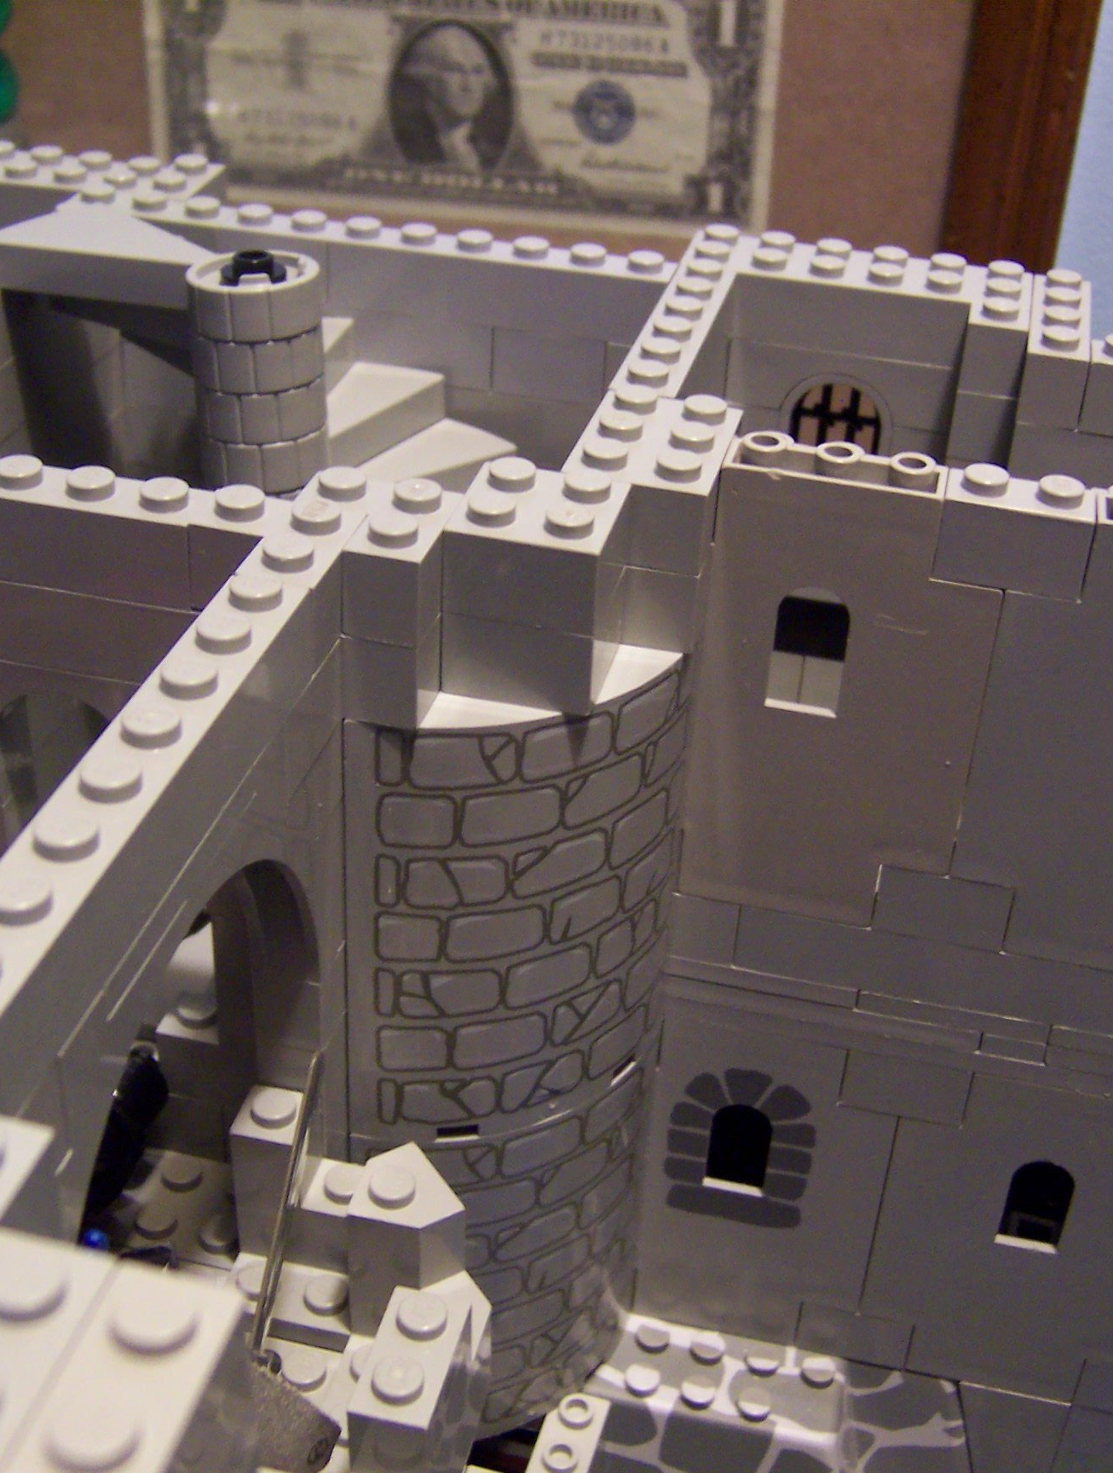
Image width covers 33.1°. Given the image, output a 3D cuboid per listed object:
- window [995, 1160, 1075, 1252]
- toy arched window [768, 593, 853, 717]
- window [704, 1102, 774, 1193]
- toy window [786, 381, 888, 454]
[{"bbox_3d":[0.064,0.062,0.251,0.008,0.016,0.002,10,33,9],"label":"window"},{"bbox_3d":[0.029,-0.010,0.215,0.008,0.016,0.002,10,33,9],"label":"toy arched window"},{"bbox_3d":[0.025,0.056,0.257,0.008,0.016,0.002,10,33,9],"label":"window"},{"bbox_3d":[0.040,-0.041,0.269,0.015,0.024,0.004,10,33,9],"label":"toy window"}]

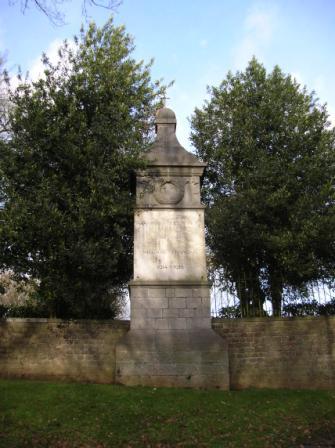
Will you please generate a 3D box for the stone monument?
[{"bbox_3d":[0.025,0.190,7.739,1.626,4.751,1.594,0,-13,-2],"label":"stone monument"}]

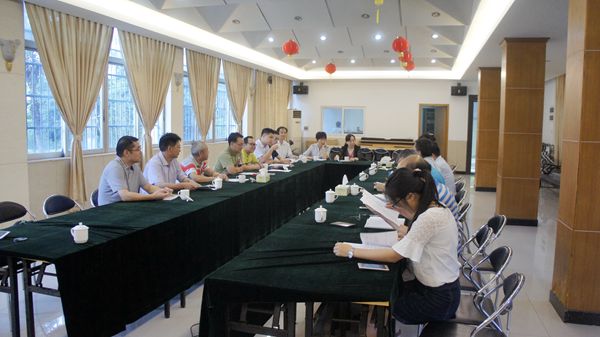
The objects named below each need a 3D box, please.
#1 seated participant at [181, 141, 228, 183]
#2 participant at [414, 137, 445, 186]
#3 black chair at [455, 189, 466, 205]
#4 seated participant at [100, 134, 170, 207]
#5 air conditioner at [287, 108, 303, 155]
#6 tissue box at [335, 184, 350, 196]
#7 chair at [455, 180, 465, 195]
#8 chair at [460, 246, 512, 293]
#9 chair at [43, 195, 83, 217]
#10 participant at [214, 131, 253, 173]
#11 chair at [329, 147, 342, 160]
[{"bbox_3d":[-1.407,0.261,5.832,0.750,1.260,0.540,2,6,17],"label":"seated participant"},{"bbox_3d":[1.270,0.334,4.531,0.750,1.320,0.480,2,6,17],"label":"participant"},{"bbox_3d":[1.499,0.606,4.488,0.500,0.790,0.460,2,6,13],"label":"black chair"},{"bbox_3d":[-1.552,0.349,4.072,0.720,1.320,0.540,2,6,17],"label":"seated participant"},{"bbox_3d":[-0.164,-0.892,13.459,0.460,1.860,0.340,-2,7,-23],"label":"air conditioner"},{"bbox_3d":[0.459,0.233,4.526,0.125,0.084,0.195,2,6,17],"label":"tissue box"},{"bbox_3d":[1.685,0.548,5.056,0.500,0.790,0.460,2,6,13],"label":"chair"},{"bbox_3d":[0.871,0.794,2.369,0.480,0.800,0.450,2,6,17],"label":"chair"},{"bbox_3d":[-2.167,0.658,4.224,0.480,0.790,0.450,2,6,17],"label":"chair"},{"bbox_3d":[-0.949,0.135,6.294,0.700,1.300,0.530,2,6,17],"label":"participant"},{"bbox_3d":[0.975,-0.141,11.674,0.460,0.800,0.500,2,6,17],"label":"chair"}]

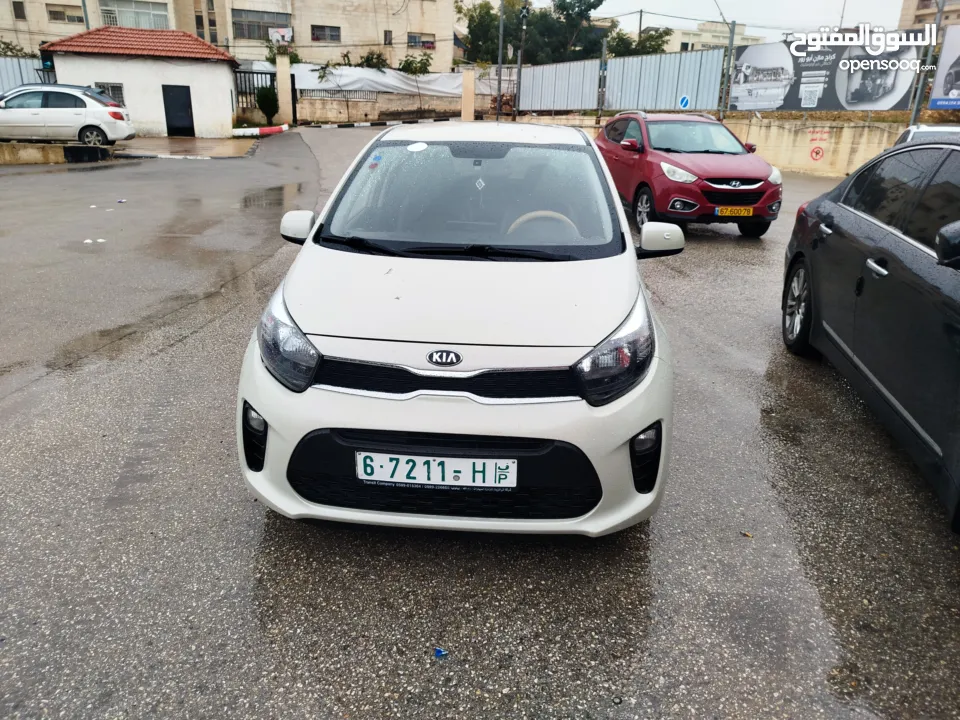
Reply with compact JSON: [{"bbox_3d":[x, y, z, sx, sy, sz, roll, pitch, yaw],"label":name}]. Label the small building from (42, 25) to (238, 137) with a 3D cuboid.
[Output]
[{"bbox_3d":[-13.068,-11.059,26.553,6.550,3.980,3.750,-3,19,-16],"label":"small building"}]

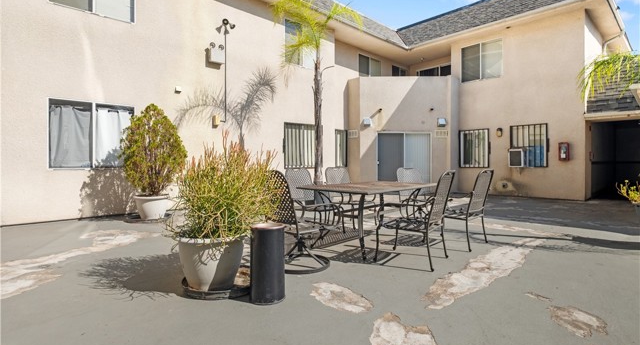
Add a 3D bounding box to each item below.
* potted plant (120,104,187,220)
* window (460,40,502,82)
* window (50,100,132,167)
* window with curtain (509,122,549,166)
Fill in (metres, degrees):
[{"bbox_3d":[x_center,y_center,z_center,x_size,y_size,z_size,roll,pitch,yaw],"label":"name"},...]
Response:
[{"bbox_3d":[-3.130,-0.218,6.050,1.160,2.170,1.160,0,1,0],"label":"potted plant"},{"bbox_3d":[5.550,-3.800,11.000,0.100,1.240,1.300,-1,1,-43],"label":"window"},{"bbox_3d":[-4.182,-0.676,5.937,1.290,1.200,0.100,-1,1,-41],"label":"window"},{"bbox_3d":[6.278,-0.784,9.637,0.120,1.280,0.990,-1,1,-41],"label":"window with curtain"}]

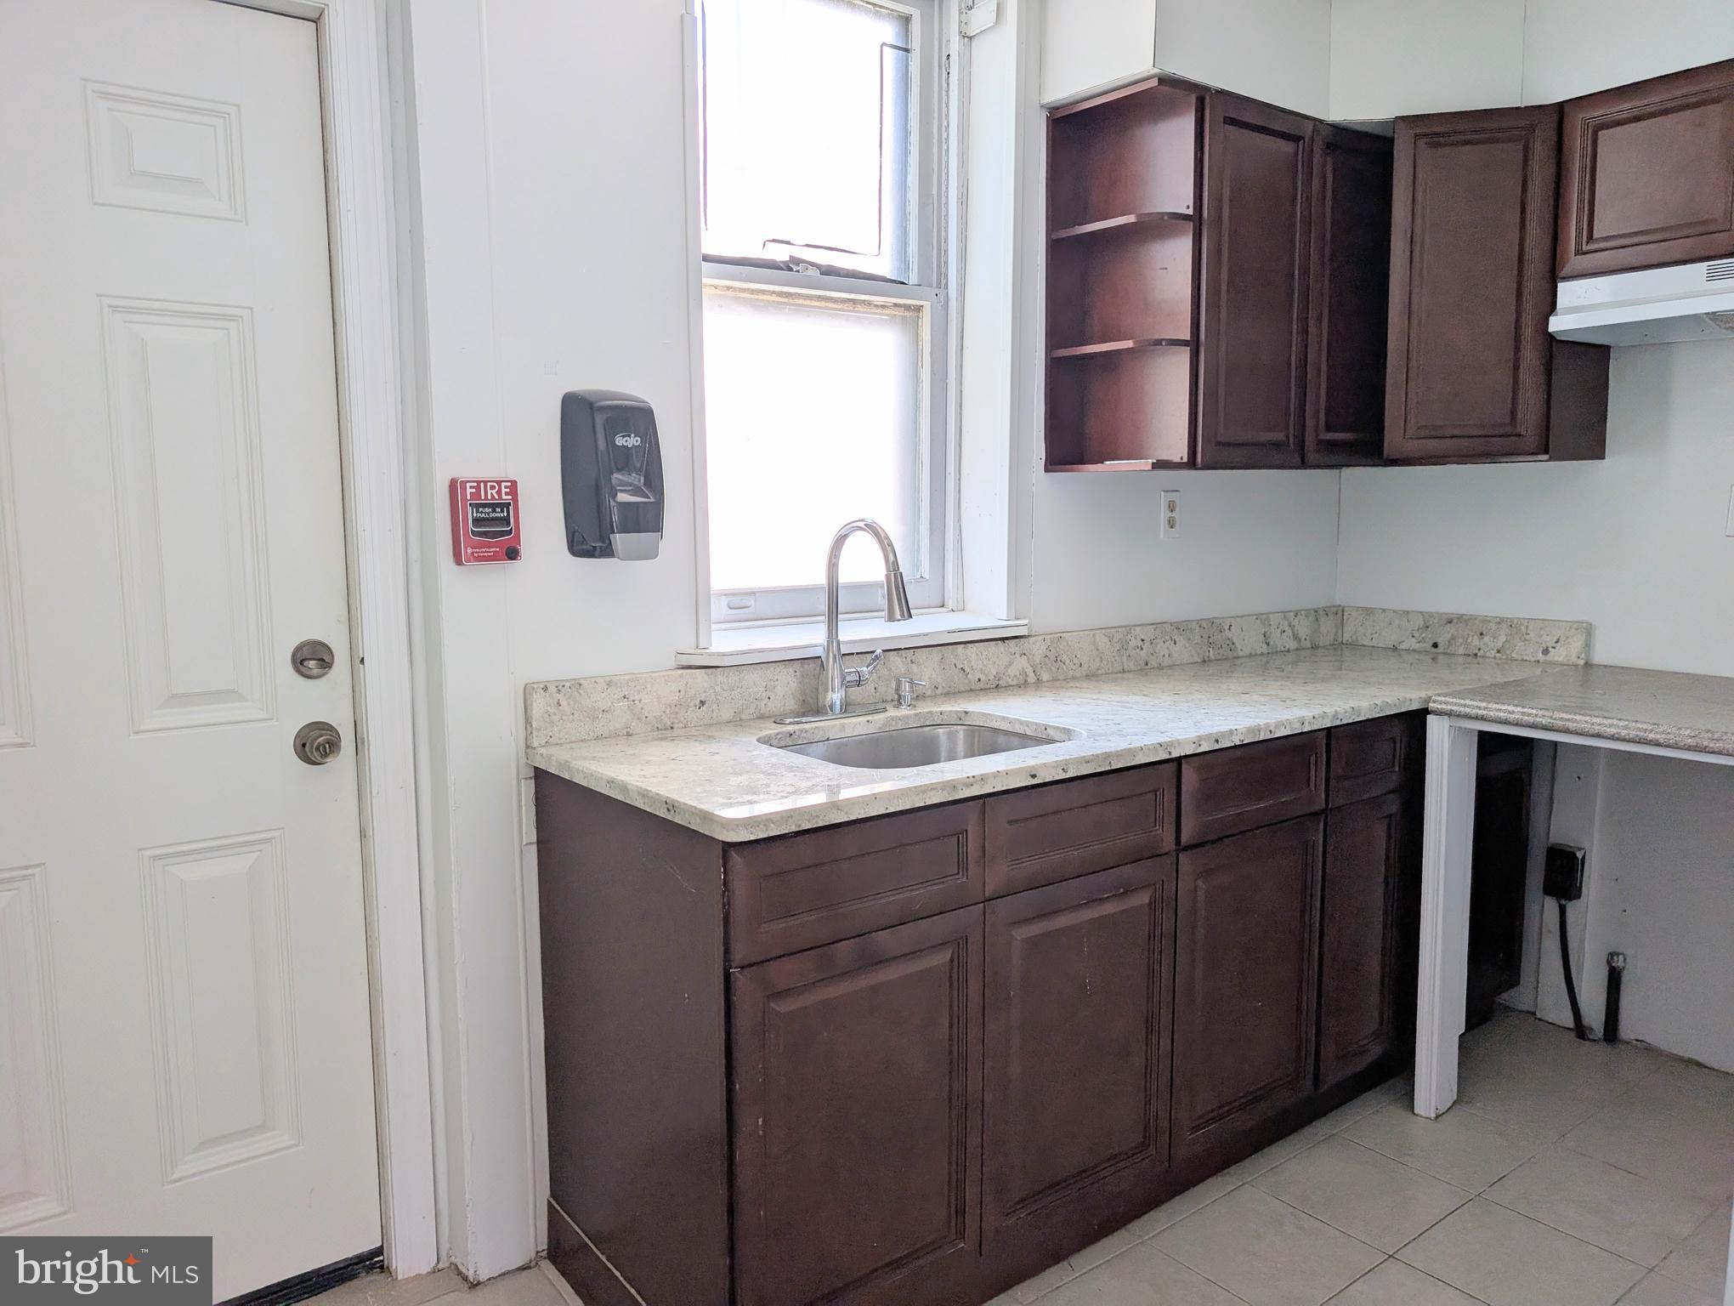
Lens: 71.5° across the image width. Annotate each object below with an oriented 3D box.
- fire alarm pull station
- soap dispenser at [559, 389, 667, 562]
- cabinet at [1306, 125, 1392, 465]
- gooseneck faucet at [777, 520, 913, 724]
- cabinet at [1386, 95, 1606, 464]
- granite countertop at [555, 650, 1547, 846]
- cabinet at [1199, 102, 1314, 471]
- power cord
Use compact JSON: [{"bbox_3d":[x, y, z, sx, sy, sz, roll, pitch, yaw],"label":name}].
[{"bbox_3d":[-0.610,-0.211,1.933,0.099,0.134,0.038,-5,8,-37],"label":"fire alarm pull station"},{"bbox_3d":[-0.428,-0.291,2.018,0.126,0.265,0.110,-5,8,-37],"label":"soap dispenser"},{"bbox_3d":[1.053,-0.837,2.968,0.338,0.766,0.295,-5,8,-37],"label":"cabinet"},{"bbox_3d":[-0.008,-0.060,2.229,0.250,0.381,0.257,-5,8,-37],"label":"gooseneck faucet"},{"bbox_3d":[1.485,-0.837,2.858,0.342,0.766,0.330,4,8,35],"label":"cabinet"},{"bbox_3d":[0.579,0.114,2.497,2.389,0.033,0.633,-5,8,-37],"label":"granite countertop"},{"bbox_3d":[0.766,-0.803,2.753,0.381,0.766,0.295,-5,8,-37],"label":"cabinet"},{"bbox_3d":[1.743,0.779,2.967,0.035,0.338,0.092,-5,8,-37],"label":"power cord"}]

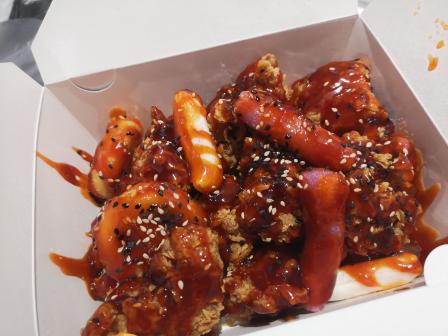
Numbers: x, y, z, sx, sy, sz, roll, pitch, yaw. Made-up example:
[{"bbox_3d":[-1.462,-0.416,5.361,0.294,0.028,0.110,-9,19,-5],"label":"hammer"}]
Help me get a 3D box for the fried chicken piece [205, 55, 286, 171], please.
[{"bbox_3d":[0.016,-0.038,0.228,0.049,0.052,0.064,6,58,6],"label":"fried chicken piece"}]

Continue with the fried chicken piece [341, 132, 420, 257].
[{"bbox_3d":[0.086,0.014,0.198,0.043,0.043,0.067,9,59,7],"label":"fried chicken piece"}]

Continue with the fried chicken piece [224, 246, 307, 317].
[{"bbox_3d":[0.022,0.058,0.181,0.045,0.034,0.036,6,58,6],"label":"fried chicken piece"}]

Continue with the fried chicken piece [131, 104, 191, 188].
[{"bbox_3d":[-0.039,-0.010,0.223,0.040,0.038,0.053,-11,58,-5],"label":"fried chicken piece"}]

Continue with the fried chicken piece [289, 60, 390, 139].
[{"bbox_3d":[0.077,-0.046,0.240,0.065,0.040,0.046,6,58,6],"label":"fried chicken piece"}]

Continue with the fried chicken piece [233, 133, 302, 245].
[{"bbox_3d":[0.026,0.012,0.200,0.042,0.040,0.059,6,58,6],"label":"fried chicken piece"}]

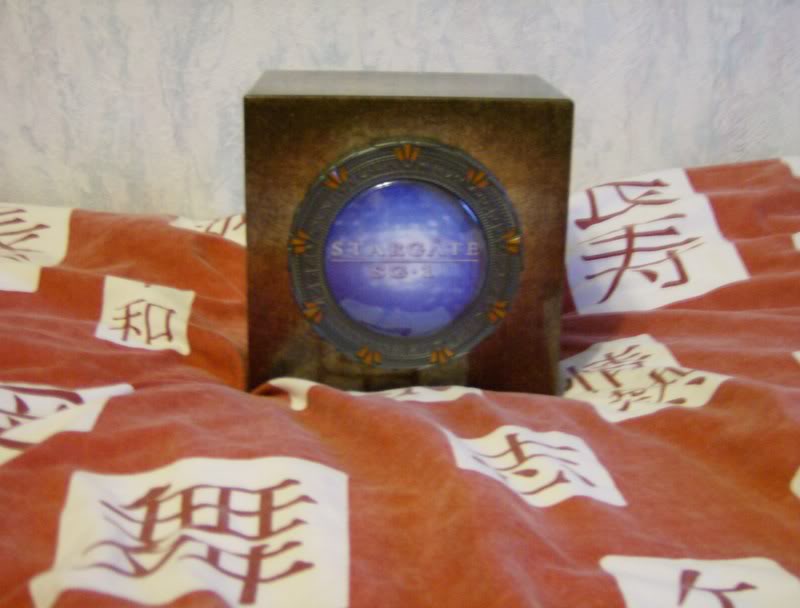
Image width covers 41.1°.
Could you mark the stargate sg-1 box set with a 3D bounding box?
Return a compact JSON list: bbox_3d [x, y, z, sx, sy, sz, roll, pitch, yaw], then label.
[{"bbox_3d":[0.002,-0.052,0.760,0.205,0.206,0.157,0,18,-2],"label":"stargate sg-1 box set"}]

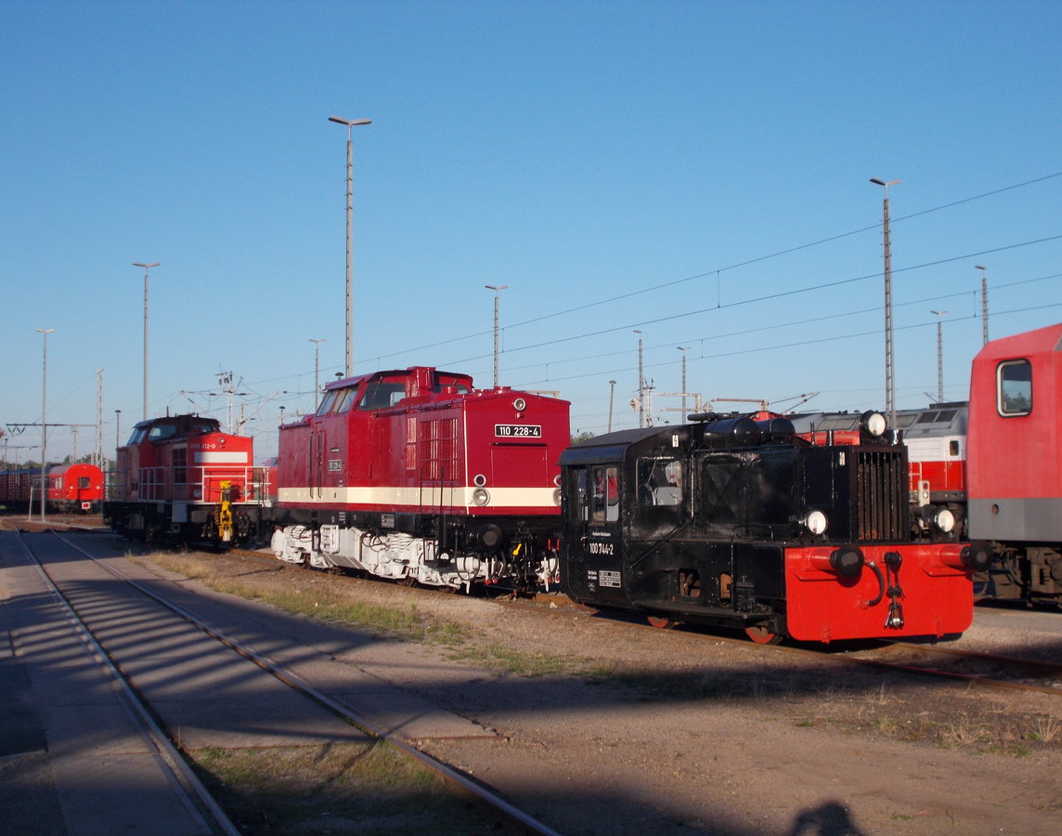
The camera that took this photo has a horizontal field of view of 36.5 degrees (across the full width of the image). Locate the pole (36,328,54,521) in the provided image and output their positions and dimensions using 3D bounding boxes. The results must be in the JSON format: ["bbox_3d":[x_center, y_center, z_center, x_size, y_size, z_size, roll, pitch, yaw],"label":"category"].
[{"bbox_3d":[-30.428,0.420,100.774,1.100,12.045,0.280,1,-3,-19],"label":"pole"}]

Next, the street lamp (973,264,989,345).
[{"bbox_3d":[20.593,-0.934,73.316,0.680,12.045,0.280,1,-3,-19],"label":"street lamp"}]

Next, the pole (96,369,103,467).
[{"bbox_3d":[-41.059,2.059,152.695,0.650,13.400,0.500,1,-3,-25],"label":"pole"}]

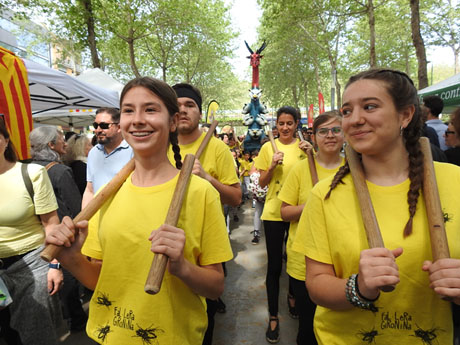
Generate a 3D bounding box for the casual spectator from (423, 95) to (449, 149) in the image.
[{"bbox_3d":[1.869,0.196,2.985,0.500,1.800,0.320,-1,5,-10],"label":"casual spectator"}]

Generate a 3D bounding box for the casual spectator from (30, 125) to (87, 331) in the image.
[{"bbox_3d":[-1.291,0.435,2.474,0.340,1.580,0.480,-4,7,-38],"label":"casual spectator"}]

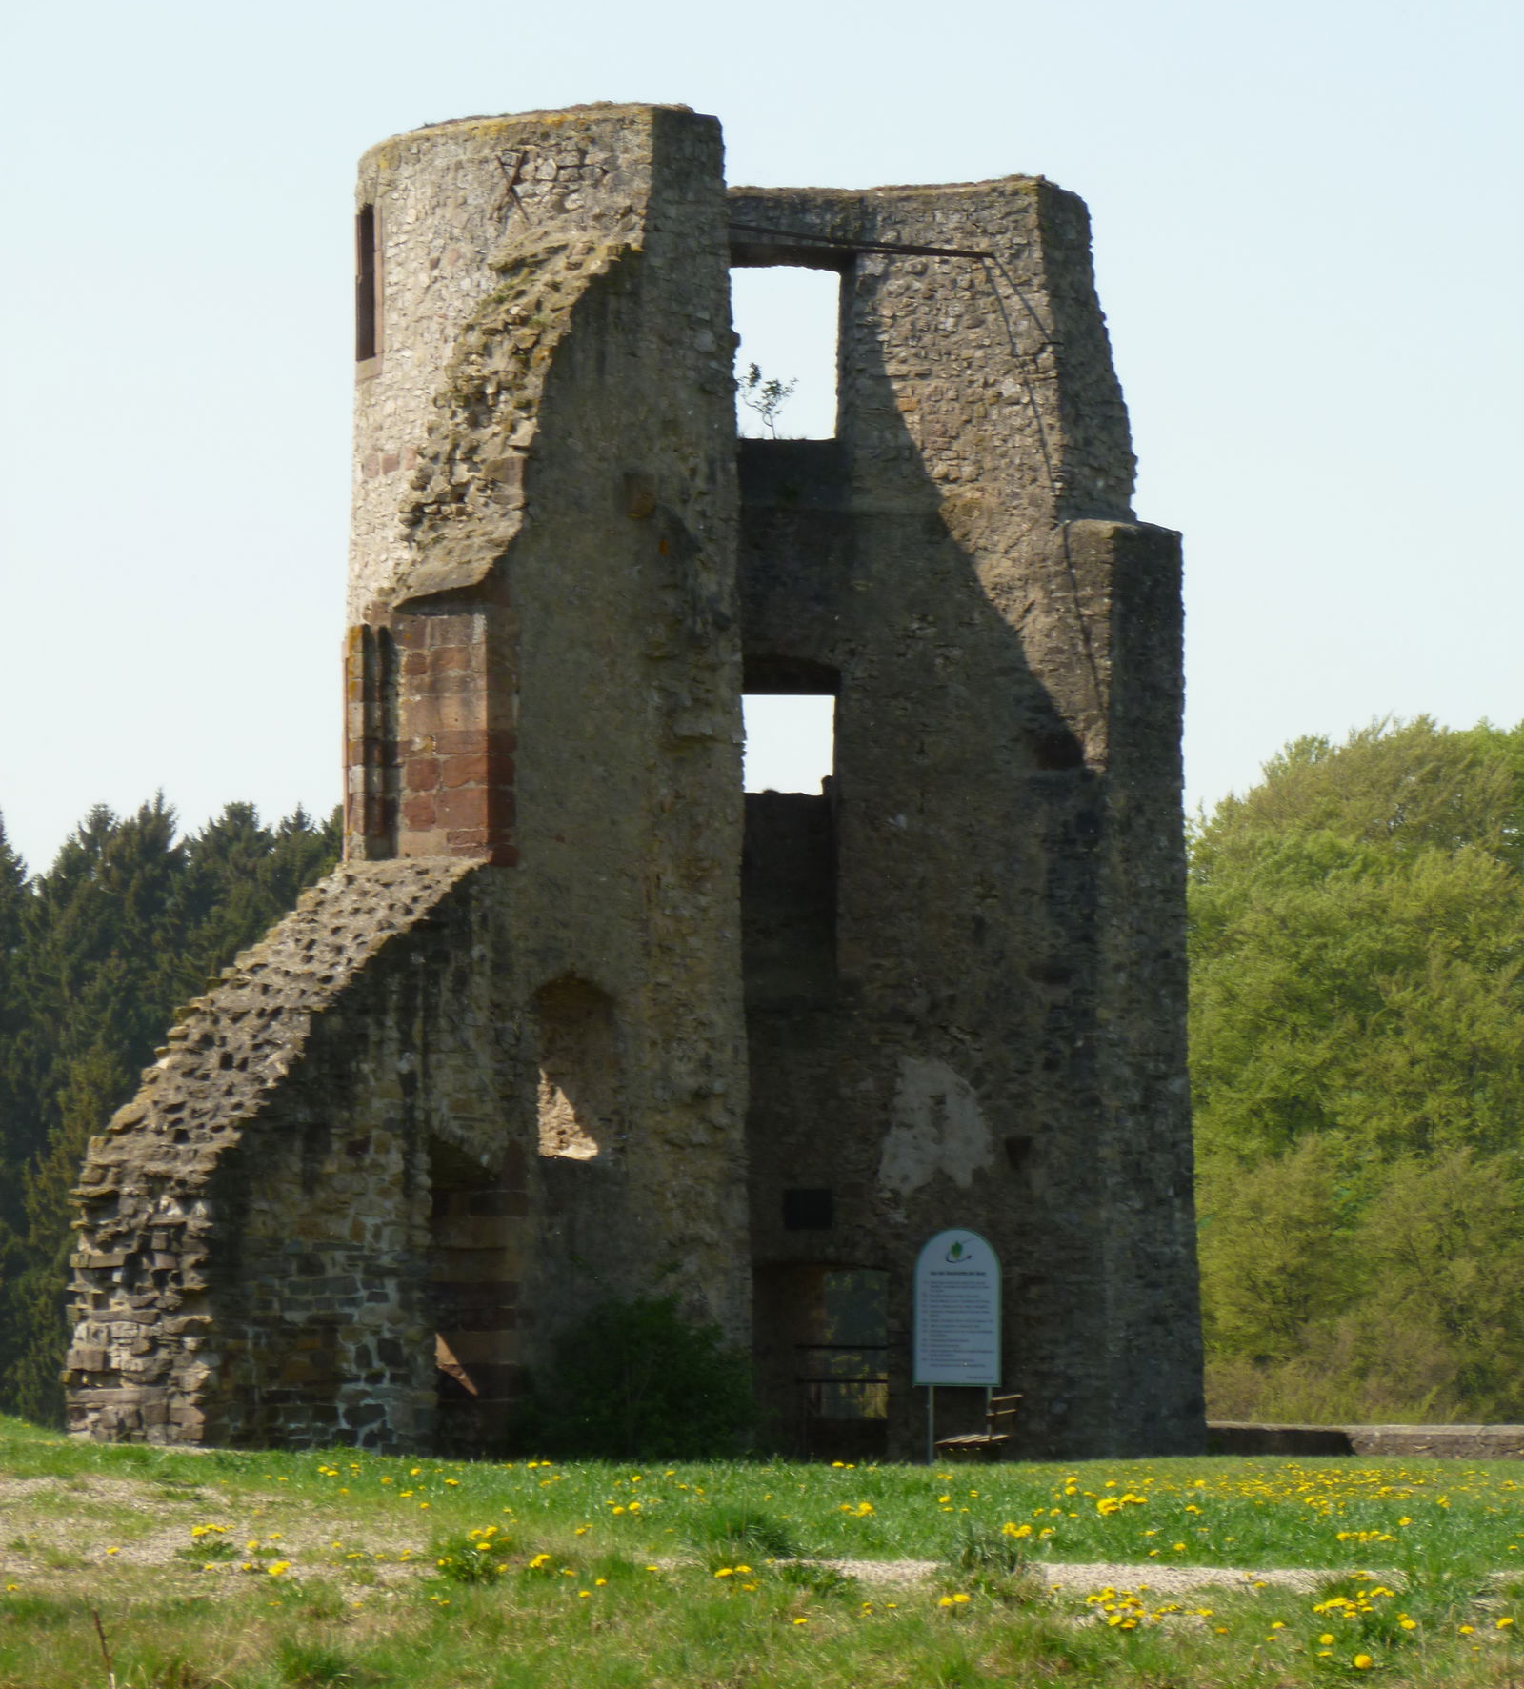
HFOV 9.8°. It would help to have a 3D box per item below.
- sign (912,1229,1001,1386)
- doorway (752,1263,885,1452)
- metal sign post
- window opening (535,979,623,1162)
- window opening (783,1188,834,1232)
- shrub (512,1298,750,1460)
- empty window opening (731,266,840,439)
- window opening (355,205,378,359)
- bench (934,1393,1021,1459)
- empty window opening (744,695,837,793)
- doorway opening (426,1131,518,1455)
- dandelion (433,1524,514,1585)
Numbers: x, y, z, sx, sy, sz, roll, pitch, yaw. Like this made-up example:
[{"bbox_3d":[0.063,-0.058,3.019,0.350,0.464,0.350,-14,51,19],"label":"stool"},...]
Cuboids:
[{"bbox_3d":[1.760,4.184,80.000,0.790,1.420,0.040,1,-2,0],"label":"sign"},{"bbox_3d":[0.539,5.019,84.800,1.350,2.050,0.700,1,-2,0],"label":"doorway"},{"bbox_3d":[1.755,4.592,80.000,0.800,2.250,0.080,1,-2,0],"label":"metal sign post"},{"bbox_3d":[-1.659,2.025,80.200,1.000,1.660,0.800,3,-3,-40],"label":"window opening"},{"bbox_3d":[0.443,3.510,85.200,0.500,0.410,0.450,0,-2,-12],"label":"window opening"},{"bbox_3d":[-1.122,4.867,79.800,2.100,1.680,1.800,1,-2,0],"label":"shrub"},{"bbox_3d":[0.213,-4.719,85.000,1.100,1.660,0.800,1,-2,0],"label":"empty window opening"},{"bbox_3d":[-3.613,-5.160,81.500,0.500,1.500,0.700,2,-3,-22],"label":"window opening"},{"bbox_3d":[1.949,5.366,80.000,0.580,0.800,1.550,0,-2,9],"label":"bench"},{"bbox_3d":[0.259,-0.969,85.200,0.880,0.970,0.700,1,-2,0],"label":"empty window opening"},{"bbox_3d":[-2.589,4.092,79.200,1.050,2.950,0.900,3,-3,-40],"label":"doorway opening"},{"bbox_3d":[-1.046,2.559,32.000,0.290,0.210,0.270,1,-2,0],"label":"dandelion"}]

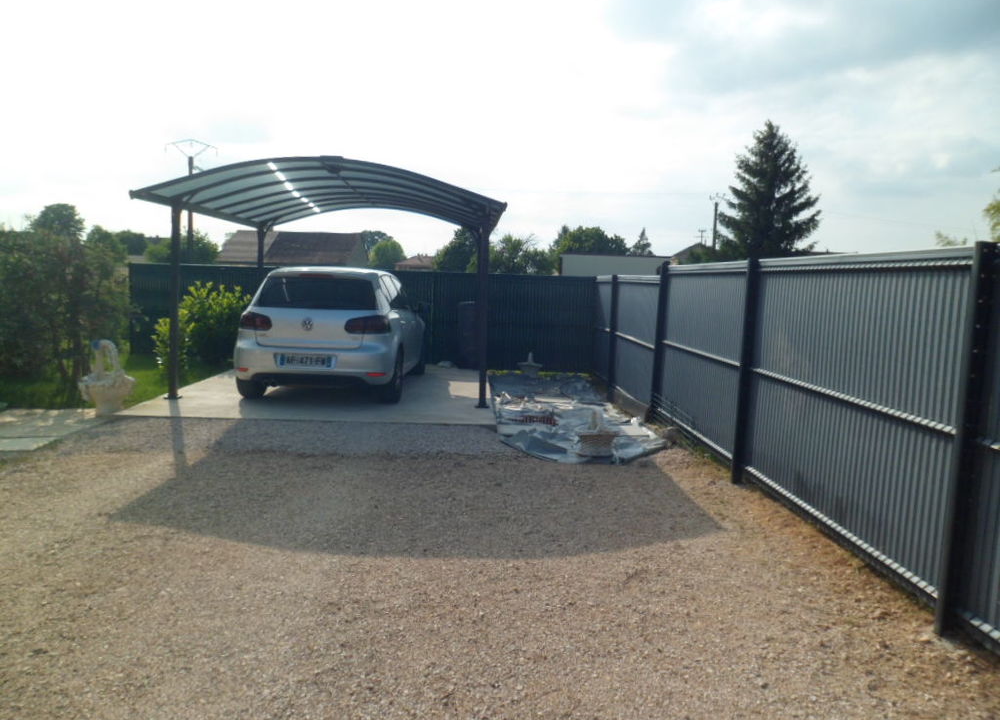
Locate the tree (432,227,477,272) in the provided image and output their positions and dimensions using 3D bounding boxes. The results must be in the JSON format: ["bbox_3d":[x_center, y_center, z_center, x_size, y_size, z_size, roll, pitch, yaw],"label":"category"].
[{"bbox_3d":[-2.401,-5.233,41.618,3.000,4.382,2.900,1,6,-3],"label":"tree"}]

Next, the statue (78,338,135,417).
[{"bbox_3d":[-3.669,0.164,7.021,0.520,0.694,0.450,1,6,-3],"label":"statue"}]

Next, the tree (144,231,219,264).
[{"bbox_3d":[-15.703,-4.629,37.098,3.700,3.395,3.400,1,6,-3],"label":"tree"}]

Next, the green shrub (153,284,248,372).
[{"bbox_3d":[-4.269,-0.515,10.837,1.420,1.228,1.150,1,6,-3],"label":"green shrub"}]

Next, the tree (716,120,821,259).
[{"bbox_3d":[14.692,-7.981,42.048,5.800,10.675,5.800,1,6,-3],"label":"tree"}]

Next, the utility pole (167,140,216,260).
[{"bbox_3d":[-18.296,-8.396,44.646,3.100,9.196,0.400,1,6,-3],"label":"utility pole"}]

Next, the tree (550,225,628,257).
[{"bbox_3d":[9.599,-10.687,81.804,8.400,7.610,7.500,1,6,-3],"label":"tree"}]

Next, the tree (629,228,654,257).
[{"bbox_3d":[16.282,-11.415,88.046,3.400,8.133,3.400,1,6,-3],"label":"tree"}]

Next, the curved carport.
[{"bbox_3d":[-1.831,-0.953,9.716,3.620,2.460,5.000,1,6,-3],"label":"curved carport"}]

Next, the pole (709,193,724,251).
[{"bbox_3d":[15.384,-7.903,54.161,1.150,8.068,0.350,1,6,-3],"label":"pole"}]

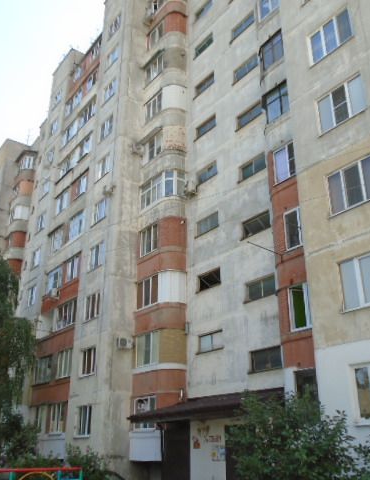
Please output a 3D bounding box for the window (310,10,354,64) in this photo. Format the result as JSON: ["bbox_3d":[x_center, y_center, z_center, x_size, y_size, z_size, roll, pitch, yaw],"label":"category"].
[{"bbox_3d":[4.872,-6.762,16.163,0.150,1.393,1.678,17,-29,-34],"label":"window"}]

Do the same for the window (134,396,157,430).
[{"bbox_3d":[-1.773,7.669,21.272,0.170,1.350,1.720,17,-29,-34],"label":"window"}]

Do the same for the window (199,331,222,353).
[{"bbox_3d":[1.169,4.470,21.015,0.150,0.763,1.639,17,-29,-34],"label":"window"}]

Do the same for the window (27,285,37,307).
[{"bbox_3d":[-10.574,3.859,33.393,0.154,1.302,1.148,17,-29,-35],"label":"window"}]

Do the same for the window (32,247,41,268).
[{"bbox_3d":[-10.636,1.362,34.541,0.154,1.312,1.179,17,-29,-35],"label":"window"}]

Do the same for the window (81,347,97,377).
[{"bbox_3d":[-4.811,6.076,23.964,0.170,1.258,1.424,17,-29,-34],"label":"window"}]

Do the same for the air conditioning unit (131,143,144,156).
[{"bbox_3d":[-2.678,-5.282,28.592,0.779,0.553,0.307,17,-29,-35],"label":"air conditioning unit"}]

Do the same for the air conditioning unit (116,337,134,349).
[{"bbox_3d":[-2.943,5.047,23.501,0.780,0.550,0.300,17,-29,-34],"label":"air conditioning unit"}]

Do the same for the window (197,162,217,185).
[{"bbox_3d":[1.165,-3.322,24.360,0.160,0.757,1.636,17,-28,-34],"label":"window"}]

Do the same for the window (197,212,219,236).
[{"bbox_3d":[1.178,-0.698,23.726,0.154,0.799,1.619,17,-29,-35],"label":"window"}]

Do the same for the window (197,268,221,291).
[{"bbox_3d":[1.174,1.875,22.141,0.160,0.768,1.616,17,-28,-34],"label":"window"}]

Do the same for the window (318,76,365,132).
[{"bbox_3d":[4.815,-4.081,14.756,0.170,1.350,1.580,17,-29,-34],"label":"window"}]

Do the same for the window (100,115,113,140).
[{"bbox_3d":[-4.866,-6.919,29.668,0.170,1.319,1.452,17,-29,-34],"label":"window"}]

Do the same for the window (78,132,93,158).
[{"bbox_3d":[-6.709,-6.163,32.420,0.154,1.384,1.896,17,-29,-35],"label":"window"}]

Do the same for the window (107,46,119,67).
[{"bbox_3d":[-4.883,-12.232,32.444,0.170,1.277,1.589,17,-29,-34],"label":"window"}]

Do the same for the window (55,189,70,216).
[{"bbox_3d":[-8.330,-2.531,33.060,0.160,1.535,2.020,17,-28,-34],"label":"window"}]

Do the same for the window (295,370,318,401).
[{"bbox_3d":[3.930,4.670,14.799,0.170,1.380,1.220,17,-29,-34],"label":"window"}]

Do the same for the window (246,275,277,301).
[{"bbox_3d":[3.016,1.951,19.171,0.170,0.800,1.620,17,-29,-34],"label":"window"}]

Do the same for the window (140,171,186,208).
[{"bbox_3d":[-1.303,-2.597,26.653,1.127,1.640,2.665,17,-29,-35],"label":"window"}]

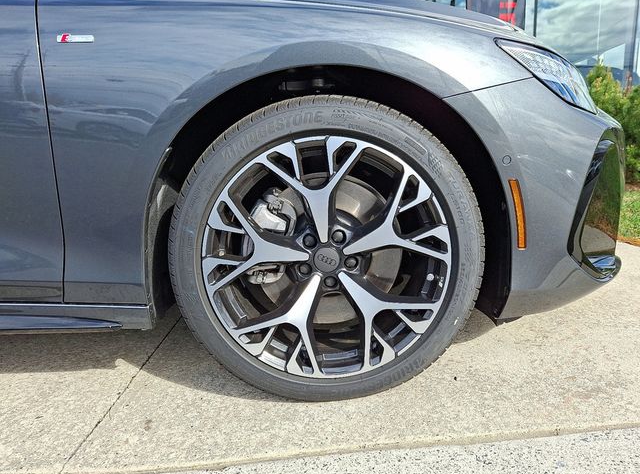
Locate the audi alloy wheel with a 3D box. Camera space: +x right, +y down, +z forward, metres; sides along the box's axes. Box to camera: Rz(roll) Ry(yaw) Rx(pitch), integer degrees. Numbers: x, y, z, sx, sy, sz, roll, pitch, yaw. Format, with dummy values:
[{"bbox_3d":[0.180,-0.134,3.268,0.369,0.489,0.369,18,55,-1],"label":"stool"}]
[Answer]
[{"bbox_3d":[0.015,0.032,1.092,0.690,0.690,0.240,0,12,1],"label":"audi alloy wheel"}]

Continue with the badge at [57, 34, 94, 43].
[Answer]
[{"bbox_3d":[-0.485,-0.394,0.917,0.074,0.019,0.005,0,5,1],"label":"badge"}]

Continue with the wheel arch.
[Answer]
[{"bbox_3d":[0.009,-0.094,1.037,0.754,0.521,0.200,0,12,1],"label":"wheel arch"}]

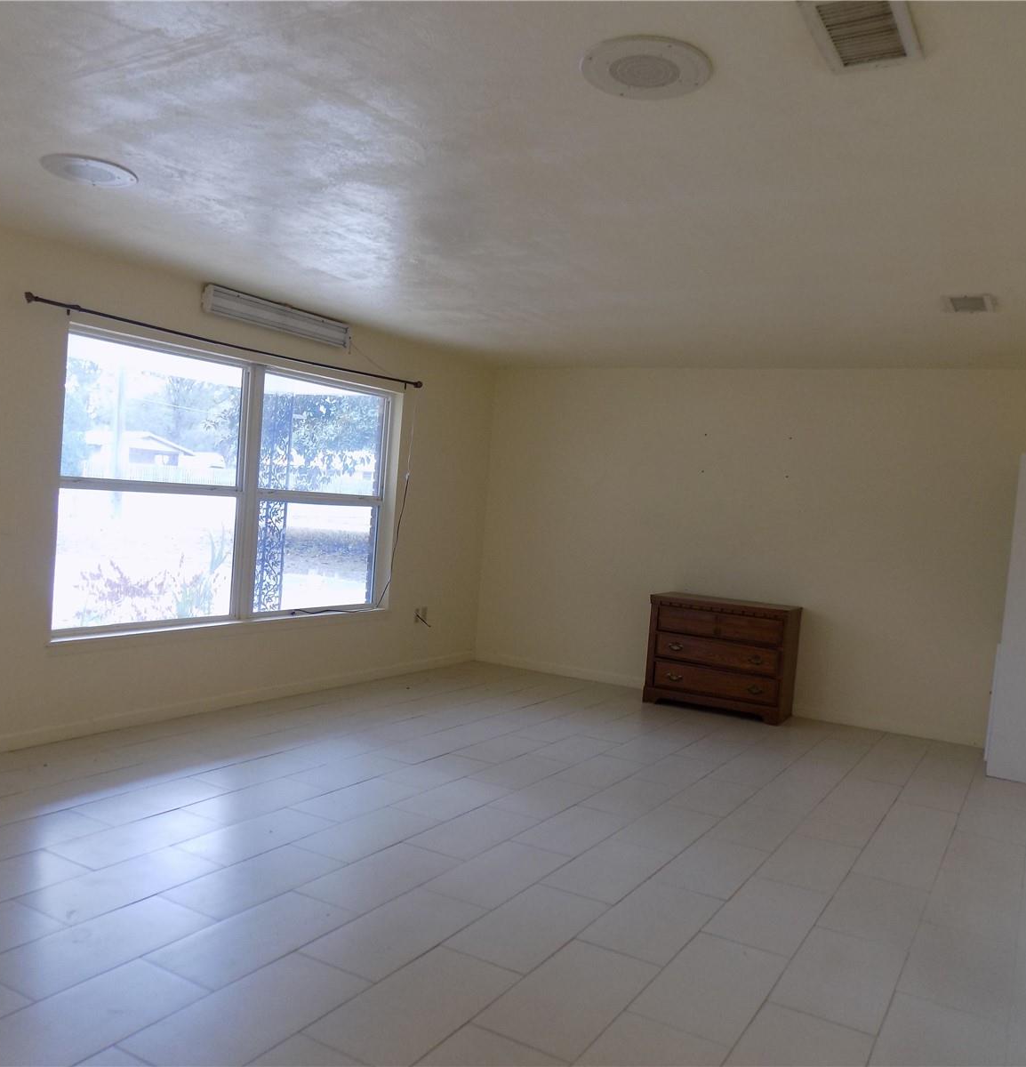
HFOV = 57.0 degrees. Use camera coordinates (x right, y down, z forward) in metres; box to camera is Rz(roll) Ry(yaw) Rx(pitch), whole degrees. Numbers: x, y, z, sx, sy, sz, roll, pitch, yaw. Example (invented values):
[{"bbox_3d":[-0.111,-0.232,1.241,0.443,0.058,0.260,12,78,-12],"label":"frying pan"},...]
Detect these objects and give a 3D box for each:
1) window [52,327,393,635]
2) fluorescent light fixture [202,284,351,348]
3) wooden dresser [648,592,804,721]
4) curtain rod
[{"bbox_3d":[-1.610,-0.248,5.888,0.121,1.593,2.710,5,3,30],"label":"window"},{"bbox_3d":[-1.416,-1.316,5.810,0.101,0.161,1.200,5,3,30],"label":"fluorescent light fixture"},{"bbox_3d":[1.495,0.867,6.755,0.983,0.778,0.444,5,3,30],"label":"wooden dresser"},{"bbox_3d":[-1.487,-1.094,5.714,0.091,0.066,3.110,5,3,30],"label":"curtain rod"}]

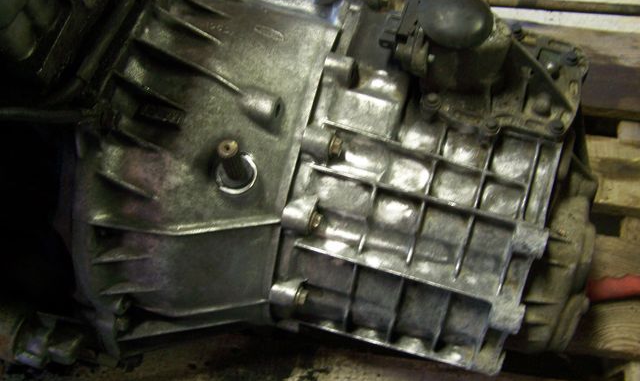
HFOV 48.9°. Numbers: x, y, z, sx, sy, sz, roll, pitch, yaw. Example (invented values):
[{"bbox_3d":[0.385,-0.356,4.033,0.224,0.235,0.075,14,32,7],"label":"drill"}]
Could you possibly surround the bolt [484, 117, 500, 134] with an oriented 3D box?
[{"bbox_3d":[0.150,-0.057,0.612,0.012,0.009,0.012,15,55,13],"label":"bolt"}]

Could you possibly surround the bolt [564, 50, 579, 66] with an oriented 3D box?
[{"bbox_3d":[0.236,-0.124,0.659,0.013,0.008,0.013,15,55,13],"label":"bolt"}]

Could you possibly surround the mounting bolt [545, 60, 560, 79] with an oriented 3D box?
[{"bbox_3d":[0.215,-0.112,0.649,0.011,0.011,0.011,15,55,13],"label":"mounting bolt"}]

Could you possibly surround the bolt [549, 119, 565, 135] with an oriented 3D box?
[{"bbox_3d":[0.205,-0.056,0.610,0.013,0.008,0.013,15,55,13],"label":"bolt"}]

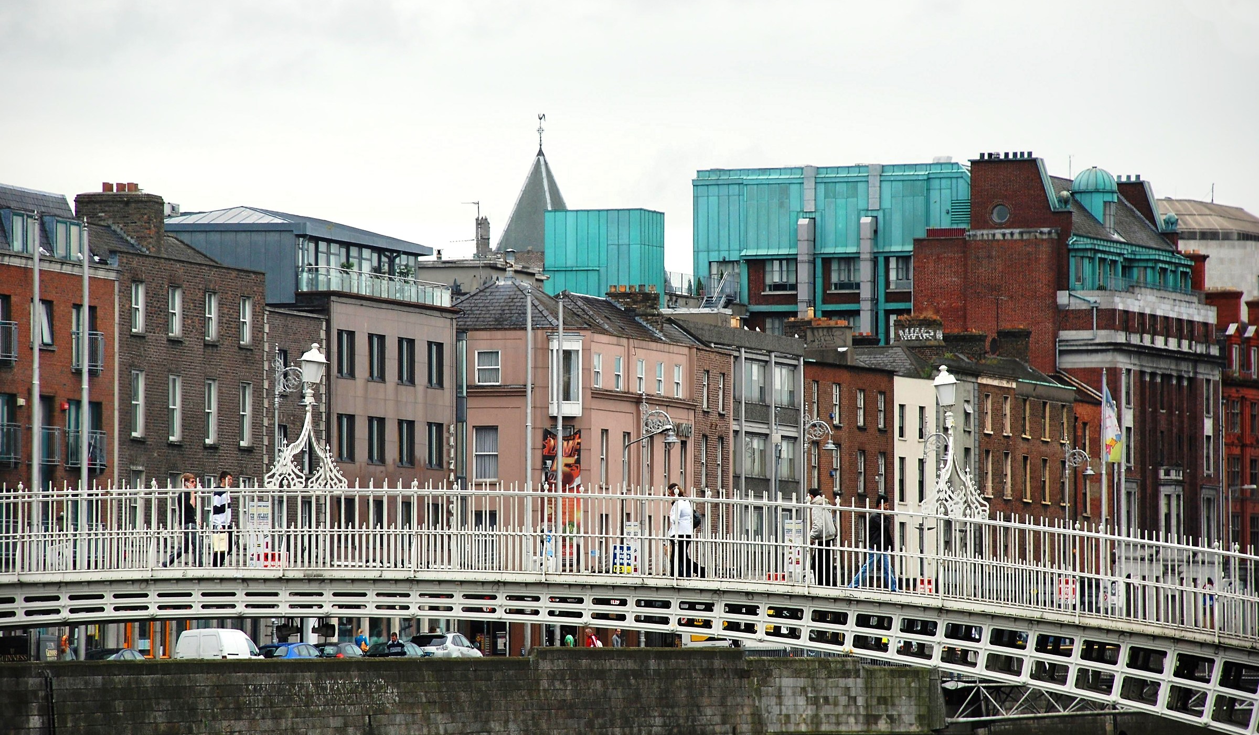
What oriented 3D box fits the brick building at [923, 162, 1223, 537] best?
[{"bbox_3d":[22.934,2.786,375.232,12.000,26.410,20.610,-1,-2,20],"label":"brick building"}]

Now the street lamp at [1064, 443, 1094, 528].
[{"bbox_3d":[20.979,8.405,328.903,1.450,10.417,0.560,-1,-2,17],"label":"street lamp"}]

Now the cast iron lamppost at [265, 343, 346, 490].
[{"bbox_3d":[-5.907,0.891,129.543,0.720,2.683,3.300,0,-2,11],"label":"cast iron lamppost"}]

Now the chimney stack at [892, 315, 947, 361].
[{"bbox_3d":[13.626,-1.386,332.971,2.500,2.200,1.000,-1,-2,18],"label":"chimney stack"}]

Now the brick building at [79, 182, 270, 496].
[{"bbox_3d":[-18.980,2.334,239.300,9.000,16.850,14.320,-1,-2,17],"label":"brick building"}]

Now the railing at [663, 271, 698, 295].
[{"bbox_3d":[2.351,-3.814,322.310,0.120,1.097,5.300,-1,-2,16],"label":"railing"}]

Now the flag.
[{"bbox_3d":[19.140,2.178,280.124,0.850,3.190,0.300,0,-2,-6],"label":"flag"}]

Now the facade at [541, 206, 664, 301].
[{"bbox_3d":[-0.953,-4.717,304.831,4.600,4.191,3.300,-1,-2,16],"label":"facade"}]

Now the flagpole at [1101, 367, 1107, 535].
[{"bbox_3d":[20.580,6.436,306.957,0.170,12.879,0.170,0,-2,0],"label":"flagpole"}]

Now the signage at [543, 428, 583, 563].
[{"bbox_3d":[-2.609,5.020,277.974,1.700,5.330,0.100,1,-2,-26],"label":"signage"}]

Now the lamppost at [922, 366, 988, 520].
[{"bbox_3d":[5.860,1.324,127.127,0.720,2.686,3.300,0,-2,11],"label":"lamppost"}]

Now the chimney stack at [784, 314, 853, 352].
[{"bbox_3d":[8.494,-1.499,317.574,3.100,1.800,1.100,-1,-2,18],"label":"chimney stack"}]

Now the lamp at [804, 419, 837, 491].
[{"bbox_3d":[7.657,6.818,285.932,1.450,10.701,0.560,-1,-2,17],"label":"lamp"}]

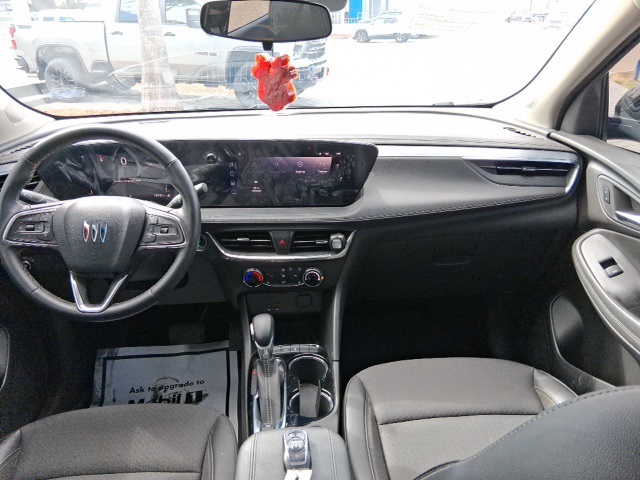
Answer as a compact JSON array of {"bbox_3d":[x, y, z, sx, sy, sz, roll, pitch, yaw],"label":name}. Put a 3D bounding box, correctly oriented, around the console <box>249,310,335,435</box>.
[{"bbox_3d":[-0.055,0.249,0.891,0.170,0.180,0.270,-3,24,-5],"label":"console"}]

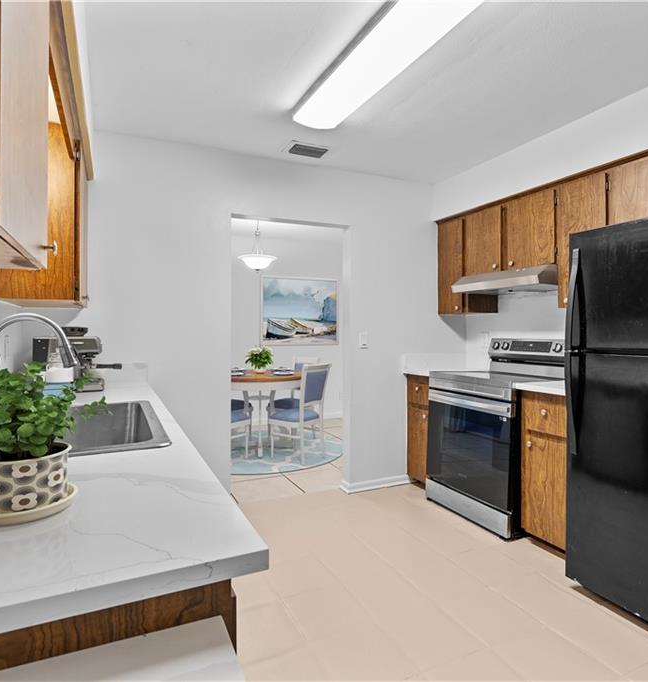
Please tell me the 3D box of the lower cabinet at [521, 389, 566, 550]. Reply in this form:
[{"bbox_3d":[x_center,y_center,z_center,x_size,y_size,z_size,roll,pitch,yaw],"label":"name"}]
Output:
[{"bbox_3d":[1.513,0.735,2.609,0.600,0.880,0.387,-1,2,-25],"label":"lower cabinet"}]

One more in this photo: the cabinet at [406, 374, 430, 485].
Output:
[{"bbox_3d":[1.031,0.712,3.652,0.600,0.880,0.375,-1,2,-25],"label":"cabinet"}]

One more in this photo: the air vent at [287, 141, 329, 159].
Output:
[{"bbox_3d":[-0.107,-1.257,3.043,0.305,0.025,0.205,-1,2,-25],"label":"air vent"}]

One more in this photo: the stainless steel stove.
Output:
[{"bbox_3d":[1.207,0.577,3.099,0.700,1.175,0.760,-1,2,-25],"label":"stainless steel stove"}]

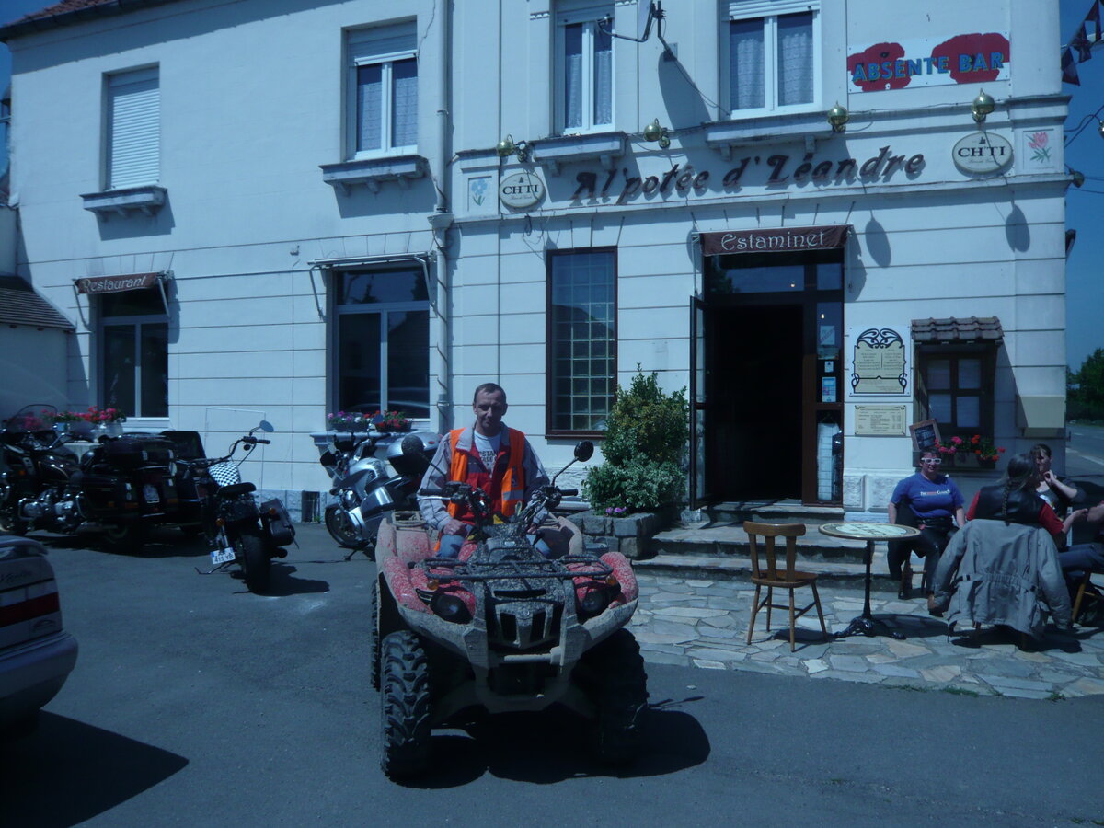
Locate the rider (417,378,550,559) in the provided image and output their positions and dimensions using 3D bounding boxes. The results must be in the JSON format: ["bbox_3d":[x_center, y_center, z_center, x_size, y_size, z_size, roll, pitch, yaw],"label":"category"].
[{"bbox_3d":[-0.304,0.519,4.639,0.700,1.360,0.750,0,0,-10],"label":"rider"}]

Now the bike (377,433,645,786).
[{"bbox_3d":[-0.310,0.854,4.665,1.180,1.450,2.070,0,0,-12],"label":"bike"}]

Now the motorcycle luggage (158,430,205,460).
[{"bbox_3d":[-4.230,0.352,10.200,0.550,0.380,0.400,0,0,-37],"label":"motorcycle luggage"}]

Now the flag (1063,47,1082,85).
[{"bbox_3d":[5.758,-3.861,9.900,0.240,0.430,0.080,0,0,23],"label":"flag"}]

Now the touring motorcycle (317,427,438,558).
[{"bbox_3d":[-1.870,0.870,9.750,0.850,1.380,2.100,0,0,-41],"label":"touring motorcycle"}]

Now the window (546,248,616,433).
[{"bbox_3d":[0.356,-0.873,10.797,0.882,2.247,0.140,0,0,19],"label":"window"}]

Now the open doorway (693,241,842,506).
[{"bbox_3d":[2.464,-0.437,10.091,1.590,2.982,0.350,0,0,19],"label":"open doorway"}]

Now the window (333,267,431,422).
[{"bbox_3d":[-2.240,-0.920,11.750,1.431,1.997,0.150,0,0,19],"label":"window"}]

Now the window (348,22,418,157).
[{"bbox_3d":[-2.281,-4.319,11.927,1.102,1.791,0.150,0,0,19],"label":"window"}]

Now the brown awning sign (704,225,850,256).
[{"bbox_3d":[2.456,-1.925,9.940,1.627,0.290,0.120,0,0,19],"label":"brown awning sign"}]

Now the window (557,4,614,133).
[{"bbox_3d":[0.394,-4.248,10.866,0.723,1.658,0.150,0,0,19],"label":"window"}]

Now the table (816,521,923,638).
[{"bbox_3d":[2.289,1.206,6.426,0.730,0.735,0.730,0,0,0],"label":"table"}]

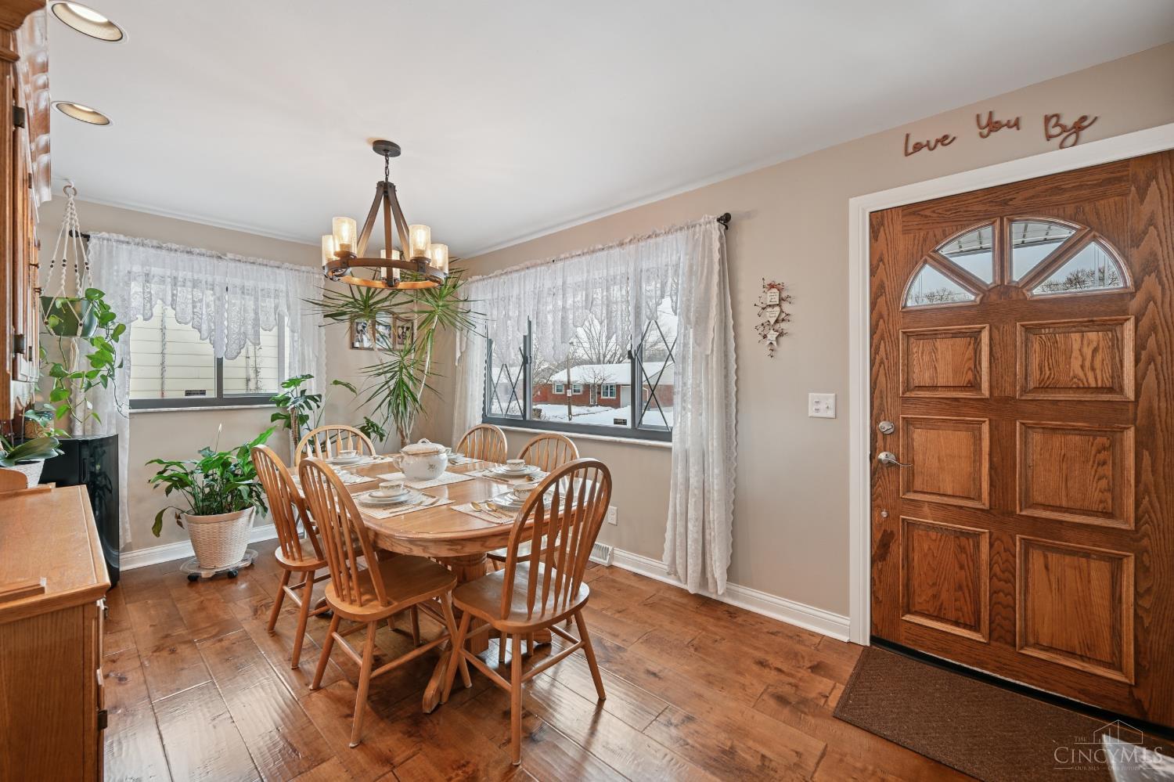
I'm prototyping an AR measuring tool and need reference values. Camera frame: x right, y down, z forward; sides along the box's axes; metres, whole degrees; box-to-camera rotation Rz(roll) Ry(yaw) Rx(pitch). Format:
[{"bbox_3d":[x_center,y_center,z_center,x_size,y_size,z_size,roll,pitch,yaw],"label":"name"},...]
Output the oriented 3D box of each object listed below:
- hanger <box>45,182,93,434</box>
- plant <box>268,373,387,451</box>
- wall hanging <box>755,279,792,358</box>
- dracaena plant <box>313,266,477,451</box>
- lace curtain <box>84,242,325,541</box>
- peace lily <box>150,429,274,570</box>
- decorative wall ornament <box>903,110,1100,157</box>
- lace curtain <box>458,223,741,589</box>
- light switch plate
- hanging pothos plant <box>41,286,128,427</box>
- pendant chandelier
[{"bbox_3d":[-2.960,-0.520,2.615,0.240,1.350,0.240,0,0,41],"label":"hanger"},{"bbox_3d":[-2.006,0.347,3.418,0.580,0.950,0.720,0,0,41],"label":"plant"},{"bbox_3d":[0.982,-0.389,2.418,0.190,0.415,0.050,0,0,41],"label":"wall hanging"},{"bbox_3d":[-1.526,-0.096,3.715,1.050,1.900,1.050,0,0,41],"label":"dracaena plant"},{"bbox_3d":[-2.692,0.024,3.341,0.130,2.070,1.440,0,0,41],"label":"lace curtain"},{"bbox_3d":[-2.460,0.715,3.030,0.640,0.930,0.640,0,0,41],"label":"peace lily"},{"bbox_3d":[1.647,-1.033,1.860,0.585,0.245,0.015,0,0,41],"label":"decorative wall ornament"},{"bbox_3d":[-0.203,0.073,3.382,2.700,2.150,0.130,0,0,41],"label":"lace curtain"},{"bbox_3d":[1.177,0.074,2.281,0.125,0.121,0.010,0,0,41],"label":"light switch plate"},{"bbox_3d":[-2.940,-0.200,2.640,0.400,0.810,0.400,0,0,41],"label":"hanging pothos plant"},{"bbox_3d":[-0.985,-0.885,2.250,0.610,0.660,0.610,0,0,41],"label":"pendant chandelier"}]

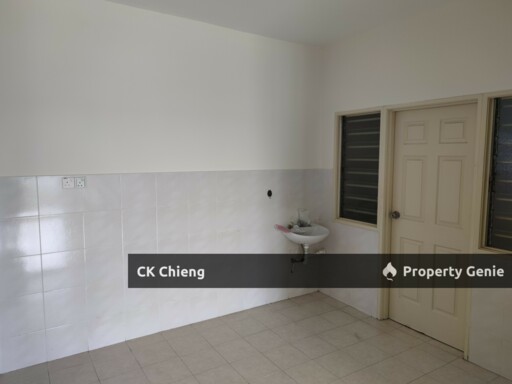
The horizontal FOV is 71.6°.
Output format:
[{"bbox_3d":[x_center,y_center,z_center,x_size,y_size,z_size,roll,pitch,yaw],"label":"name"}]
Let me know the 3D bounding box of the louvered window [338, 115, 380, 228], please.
[{"bbox_3d":[1.094,-0.246,3.751,0.090,1.158,0.581,-3,6,-31],"label":"louvered window"}]

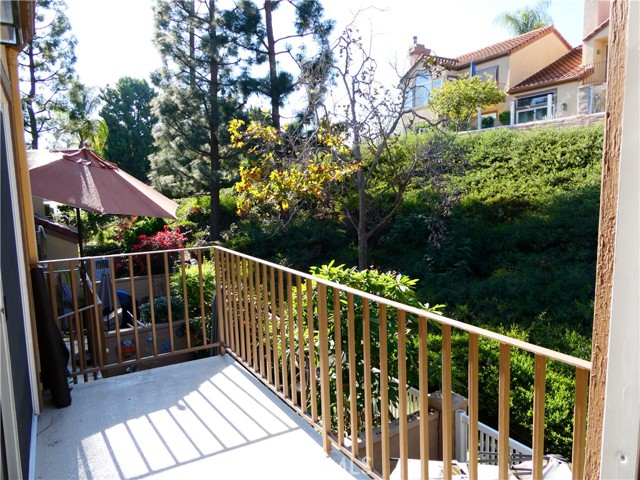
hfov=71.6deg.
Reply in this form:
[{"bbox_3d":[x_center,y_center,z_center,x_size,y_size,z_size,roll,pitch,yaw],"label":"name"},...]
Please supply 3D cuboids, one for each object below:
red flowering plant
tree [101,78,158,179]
[{"bbox_3d":[-4.688,0.317,12.800,1.600,1.300,1.400,-2,7,0],"label":"red flowering plant"},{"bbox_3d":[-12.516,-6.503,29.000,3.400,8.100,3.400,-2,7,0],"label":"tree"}]

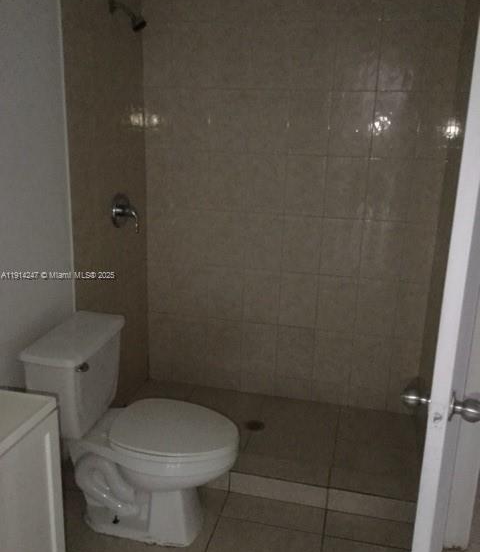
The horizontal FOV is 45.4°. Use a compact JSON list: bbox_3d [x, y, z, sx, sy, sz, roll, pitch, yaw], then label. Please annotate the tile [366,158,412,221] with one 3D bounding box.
[{"bbox_3d":[0.724,-0.419,2.807,0.202,0.305,0.010,5,17,12],"label":"tile"}]

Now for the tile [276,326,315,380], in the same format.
[{"bbox_3d":[0.301,0.421,3.148,0.202,0.305,0.010,5,17,12],"label":"tile"}]

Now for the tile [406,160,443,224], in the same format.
[{"bbox_3d":[0.899,-0.403,2.770,0.158,0.305,0.010,5,17,12],"label":"tile"}]

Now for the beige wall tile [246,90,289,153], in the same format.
[{"bbox_3d":[0.136,-0.760,2.826,0.200,0.302,0.010,5,17,12],"label":"beige wall tile"}]

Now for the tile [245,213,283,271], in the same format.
[{"bbox_3d":[0.123,-0.182,3.016,0.202,0.305,0.010,5,17,12],"label":"tile"}]

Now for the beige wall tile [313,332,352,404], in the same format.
[{"bbox_3d":[0.500,0.474,3.090,0.202,0.375,0.010,5,16,12],"label":"beige wall tile"}]

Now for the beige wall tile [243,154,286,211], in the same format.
[{"bbox_3d":[0.133,-0.474,2.926,0.199,0.301,0.010,5,16,12],"label":"beige wall tile"}]

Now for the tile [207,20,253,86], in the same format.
[{"bbox_3d":[-0.045,-1.079,2.797,0.202,0.305,0.010,5,17,12],"label":"tile"}]

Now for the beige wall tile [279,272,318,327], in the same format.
[{"bbox_3d":[0.312,0.131,3.038,0.202,0.303,0.010,5,16,12],"label":"beige wall tile"}]

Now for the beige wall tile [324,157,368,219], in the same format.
[{"bbox_3d":[0.526,-0.438,2.841,0.199,0.301,0.010,5,16,12],"label":"beige wall tile"}]

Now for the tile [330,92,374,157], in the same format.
[{"bbox_3d":[0.536,-0.731,2.761,0.202,0.305,0.010,5,17,12],"label":"tile"}]

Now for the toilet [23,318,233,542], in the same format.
[{"bbox_3d":[-0.384,0.622,2.271,0.758,0.775,0.450,5,16,12],"label":"toilet"}]

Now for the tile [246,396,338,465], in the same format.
[{"bbox_3d":[0.282,0.770,2.965,0.427,0.010,0.490,5,16,12],"label":"tile"}]

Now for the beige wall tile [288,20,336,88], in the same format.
[{"bbox_3d":[0.341,-1.033,2.696,0.200,0.302,0.010,5,17,12],"label":"beige wall tile"}]

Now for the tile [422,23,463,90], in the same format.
[{"bbox_3d":[0.908,-0.982,2.578,0.151,0.302,0.010,5,17,12],"label":"tile"}]

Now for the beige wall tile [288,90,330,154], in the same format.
[{"bbox_3d":[0.340,-0.749,2.802,0.202,0.305,0.010,5,17,12],"label":"beige wall tile"}]

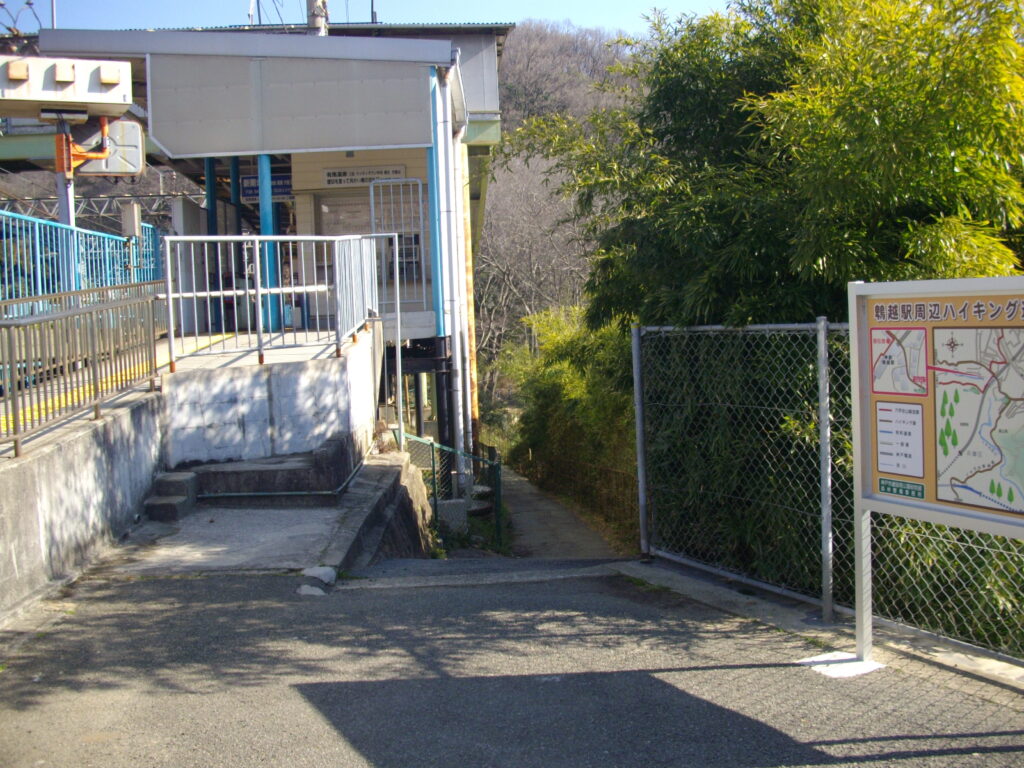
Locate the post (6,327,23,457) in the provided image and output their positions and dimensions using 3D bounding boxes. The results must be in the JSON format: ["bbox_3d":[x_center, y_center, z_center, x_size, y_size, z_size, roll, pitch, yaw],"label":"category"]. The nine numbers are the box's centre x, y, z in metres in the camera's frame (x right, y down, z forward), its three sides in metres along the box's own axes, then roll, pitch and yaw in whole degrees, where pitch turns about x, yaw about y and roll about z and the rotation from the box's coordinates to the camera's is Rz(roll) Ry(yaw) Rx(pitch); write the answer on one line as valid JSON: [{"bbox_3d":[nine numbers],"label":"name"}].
[{"bbox_3d":[-3.066,0.046,6.731,0.050,0.810,0.050,-2,3,-3],"label":"post"}]

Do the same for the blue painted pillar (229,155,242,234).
[{"bbox_3d":[-4.820,-2.504,19.428,0.165,3.000,0.165,-2,3,-3],"label":"blue painted pillar"}]

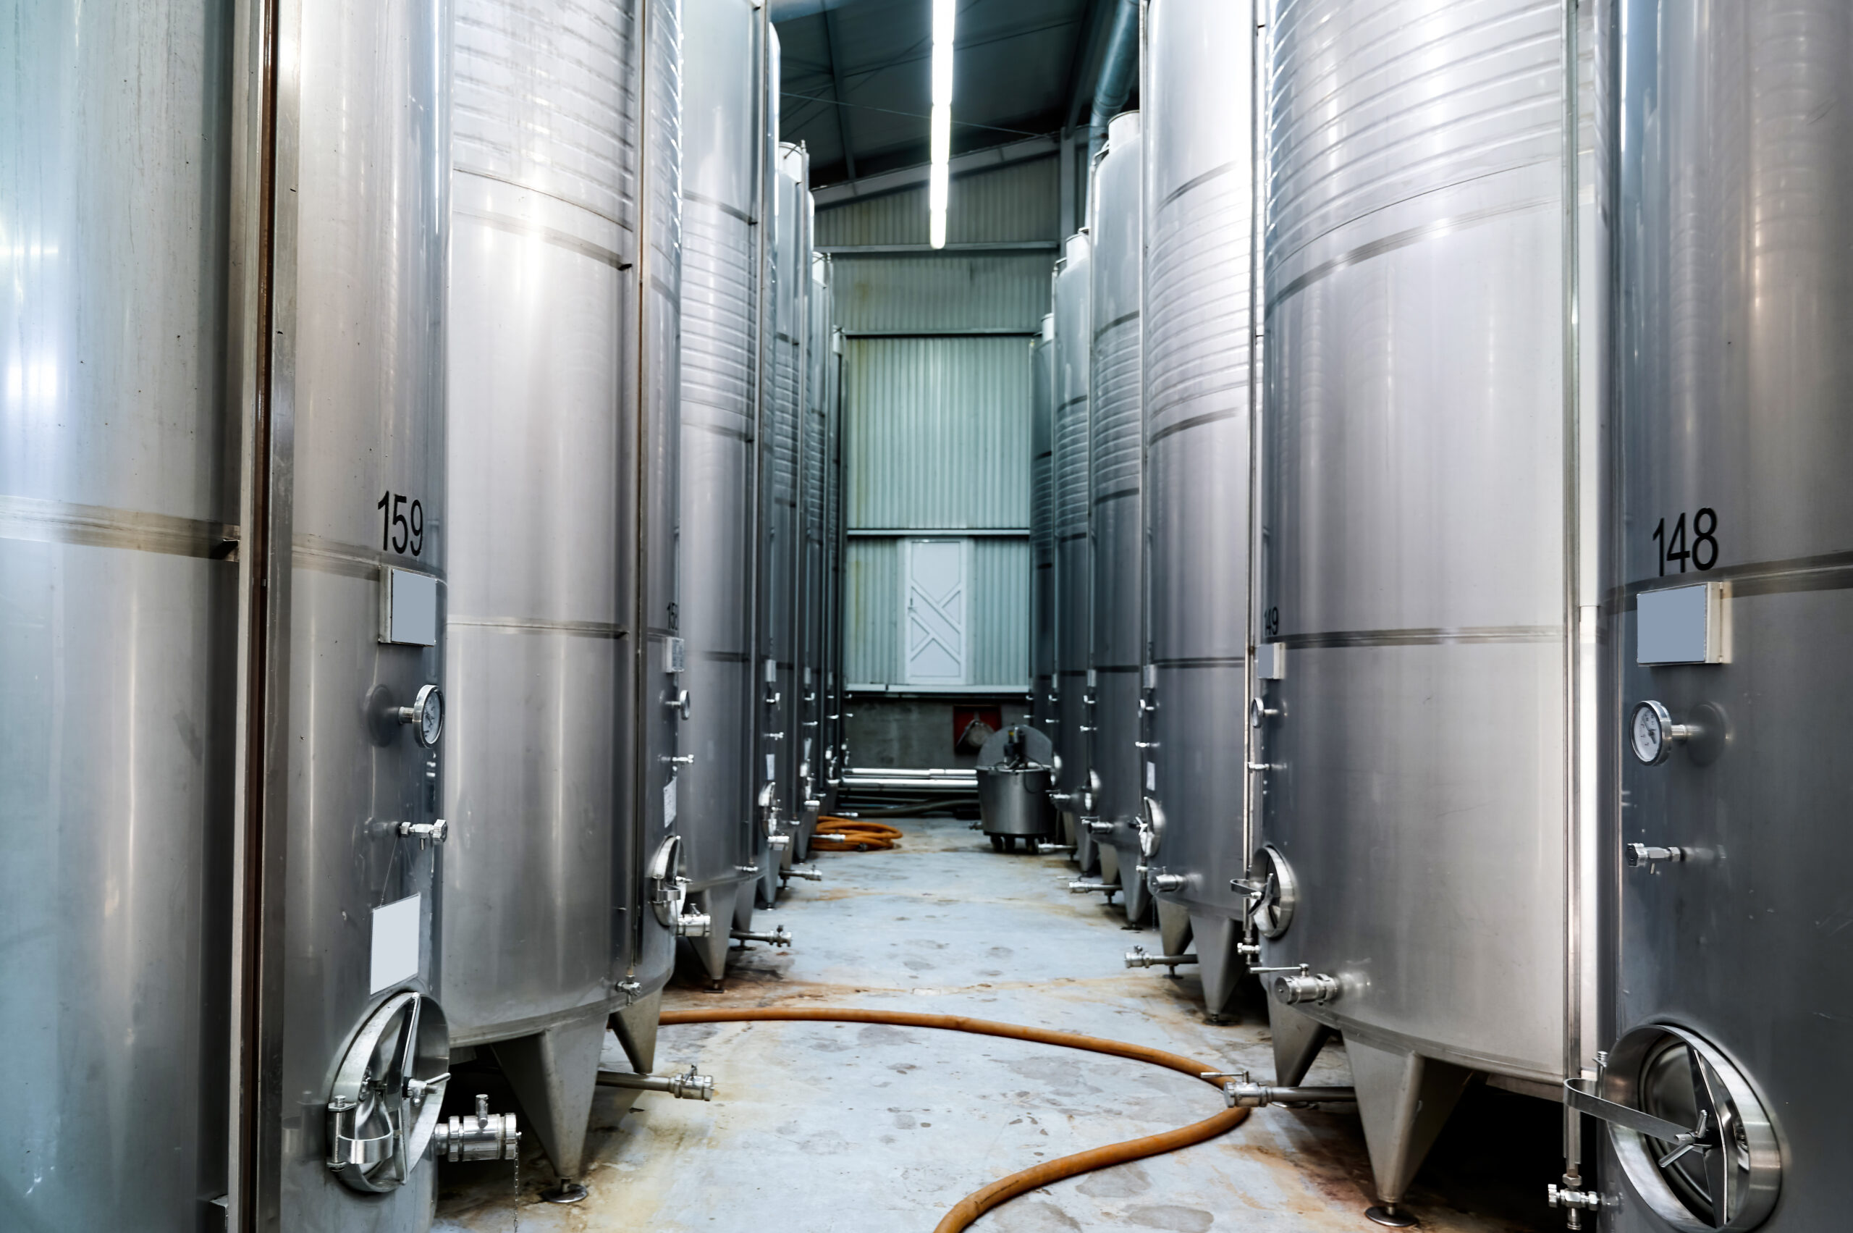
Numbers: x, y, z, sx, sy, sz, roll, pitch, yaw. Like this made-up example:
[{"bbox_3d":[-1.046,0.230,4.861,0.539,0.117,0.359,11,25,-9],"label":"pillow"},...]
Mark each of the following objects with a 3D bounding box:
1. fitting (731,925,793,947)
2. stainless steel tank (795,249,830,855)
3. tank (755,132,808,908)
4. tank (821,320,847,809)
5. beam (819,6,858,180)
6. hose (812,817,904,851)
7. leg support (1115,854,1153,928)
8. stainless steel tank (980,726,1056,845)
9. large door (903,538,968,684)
[{"bbox_3d":[-0.950,1.810,7.000,0.380,0.130,0.100,0,-2,9],"label":"fitting"},{"bbox_3d":[-2.000,-0.550,11.450,2.300,5.500,2.250,0,-2,0],"label":"stainless steel tank"},{"bbox_3d":[-2.000,-0.680,9.100,2.300,5.500,2.250,0,-2,0],"label":"tank"},{"bbox_3d":[-2.000,-0.420,13.750,2.300,5.500,2.250,0,-2,0],"label":"tank"},{"bbox_3d":[-0.975,-5.860,13.800,0.110,0.170,4.800,0,-2,0],"label":"beam"},{"bbox_3d":[-0.720,2.180,12.400,0.950,0.200,1.100,0,-2,0],"label":"hose"},{"bbox_3d":[1.390,1.820,8.200,0.230,0.510,0.230,3,-3,-45],"label":"leg support"},{"bbox_3d":[0.890,1.690,12.200,0.770,1.240,0.780,0,-2,0],"label":"stainless steel tank"},{"bbox_3d":[0.114,-0.076,16.200,0.860,1.930,0.080,0,-2,4],"label":"large door"}]

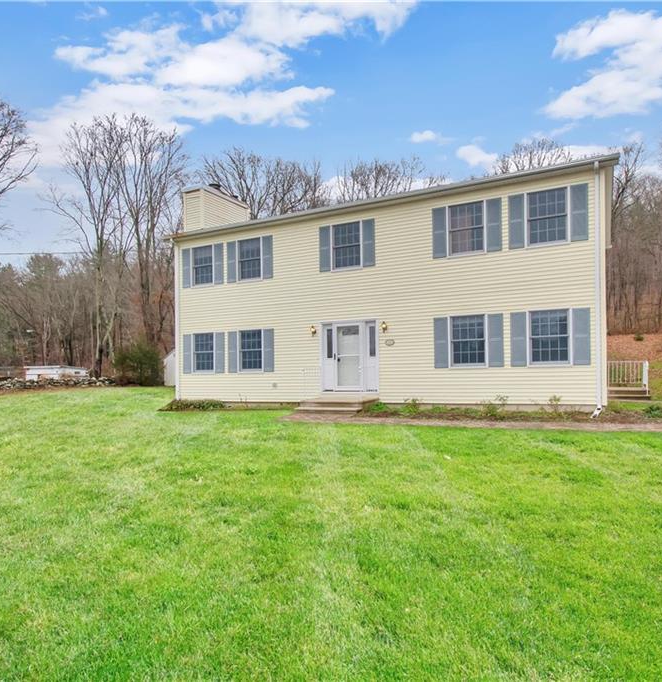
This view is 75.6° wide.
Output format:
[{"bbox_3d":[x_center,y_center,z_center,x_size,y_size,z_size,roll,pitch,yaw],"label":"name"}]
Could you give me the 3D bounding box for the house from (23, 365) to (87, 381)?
[{"bbox_3d":[-33.900,4.500,53.700,6.500,3.000,6.000,-2,-2,18],"label":"house"}]

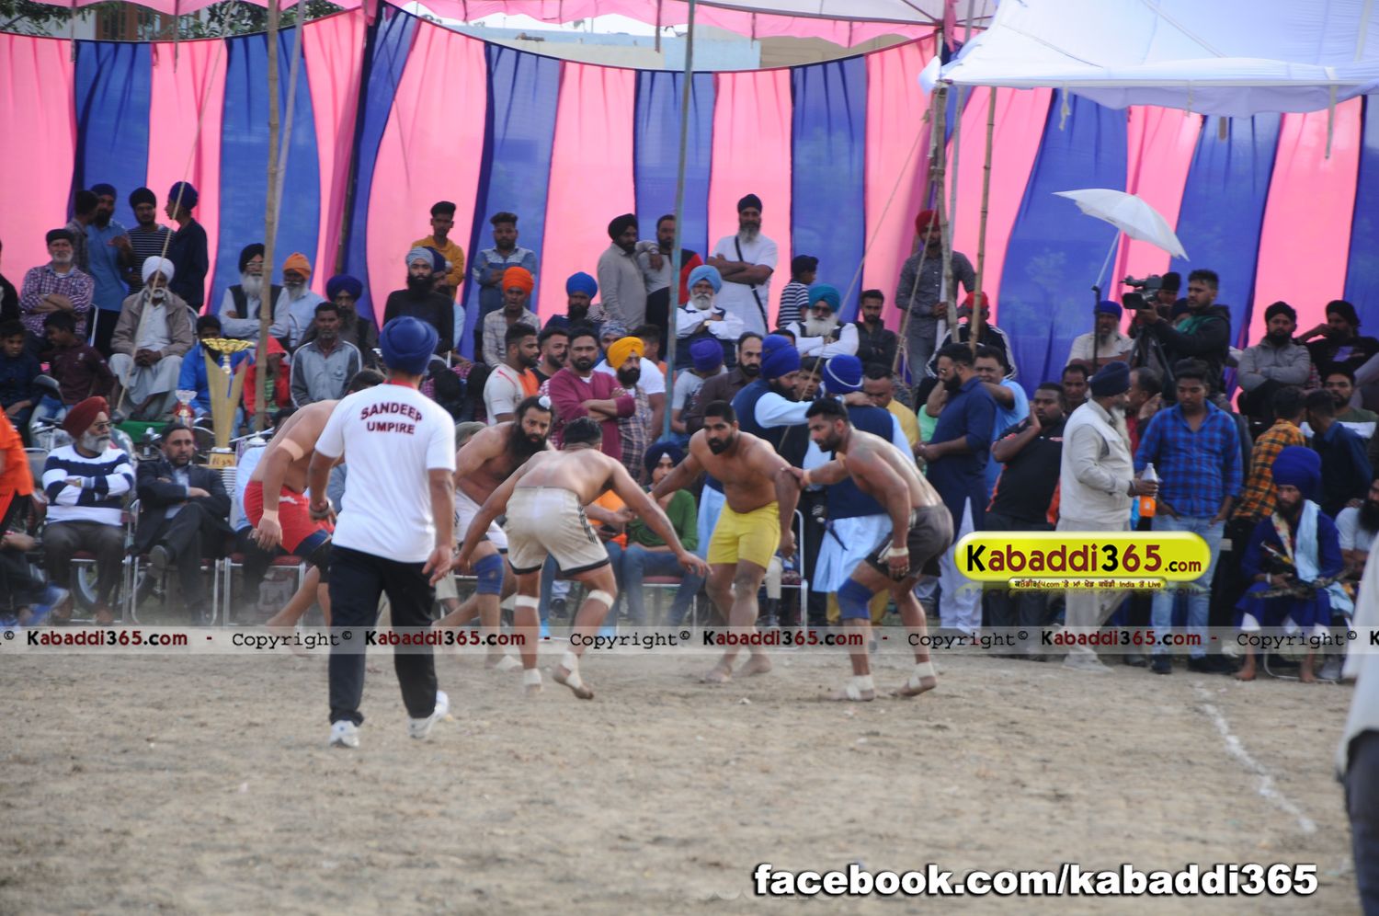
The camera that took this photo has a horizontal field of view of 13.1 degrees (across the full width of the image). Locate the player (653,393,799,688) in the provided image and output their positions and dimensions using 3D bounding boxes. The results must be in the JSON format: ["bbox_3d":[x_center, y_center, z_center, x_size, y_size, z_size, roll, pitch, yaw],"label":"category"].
[{"bbox_3d":[0.193,0.448,32.200,0.700,1.513,0.600,2,1,22],"label":"player"}]

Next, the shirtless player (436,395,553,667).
[{"bbox_3d":[-1.104,0.413,33.100,0.780,1.520,0.620,2,1,37],"label":"shirtless player"}]

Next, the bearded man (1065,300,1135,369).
[{"bbox_3d":[3.160,-0.602,46.300,0.560,1.240,0.780,2,1,-3],"label":"bearded man"}]

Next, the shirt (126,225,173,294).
[{"bbox_3d":[-4.211,-1.496,47.000,0.460,0.660,0.260,2,1,-3],"label":"shirt"}]

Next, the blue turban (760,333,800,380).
[{"bbox_3d":[0.551,-0.620,36.600,0.250,0.270,0.230,2,1,18],"label":"blue turban"}]

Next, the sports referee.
[{"bbox_3d":[-1.298,0.312,25.400,0.620,1.822,0.460,2,1,7],"label":"sports referee"}]

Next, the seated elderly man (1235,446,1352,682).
[{"bbox_3d":[3.472,0.614,34.600,0.660,1.372,0.800,2,1,12],"label":"seated elderly man"}]

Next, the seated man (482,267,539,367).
[{"bbox_3d":[-1.395,-0.859,46.700,0.480,1.280,0.720,2,1,-3],"label":"seated man"}]

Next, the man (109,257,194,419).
[{"bbox_3d":[-4.051,-0.906,45.300,0.620,1.220,0.820,2,1,2],"label":"man"}]

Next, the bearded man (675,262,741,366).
[{"bbox_3d":[0.116,-0.735,43.008,0.560,1.300,0.720,2,1,-2],"label":"bearded man"}]

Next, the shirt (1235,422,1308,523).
[{"bbox_3d":[3.400,0.079,35.000,0.480,0.640,0.330,9,-2,20],"label":"shirt"}]

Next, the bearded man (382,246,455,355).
[{"bbox_3d":[-2.030,-0.940,45.000,0.550,1.300,0.780,2,1,-2],"label":"bearded man"}]

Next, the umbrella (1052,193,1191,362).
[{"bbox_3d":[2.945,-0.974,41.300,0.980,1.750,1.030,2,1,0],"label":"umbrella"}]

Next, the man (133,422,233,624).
[{"bbox_3d":[-3.055,0.386,36.200,0.600,1.220,0.880,2,1,-7],"label":"man"}]

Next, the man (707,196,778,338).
[{"bbox_3d":[0.372,-1.040,44.011,0.520,1.780,0.360,2,1,5],"label":"man"}]

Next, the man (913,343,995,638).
[{"bbox_3d":[1.607,0.206,36.500,0.420,1.807,0.520,1,1,-21],"label":"man"}]

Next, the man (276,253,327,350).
[{"bbox_3d":[-2.888,-0.854,44.008,0.520,1.300,0.720,2,1,14],"label":"man"}]

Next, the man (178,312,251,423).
[{"bbox_3d":[-3.484,-0.522,43.800,0.520,1.060,0.680,2,1,-5],"label":"man"}]

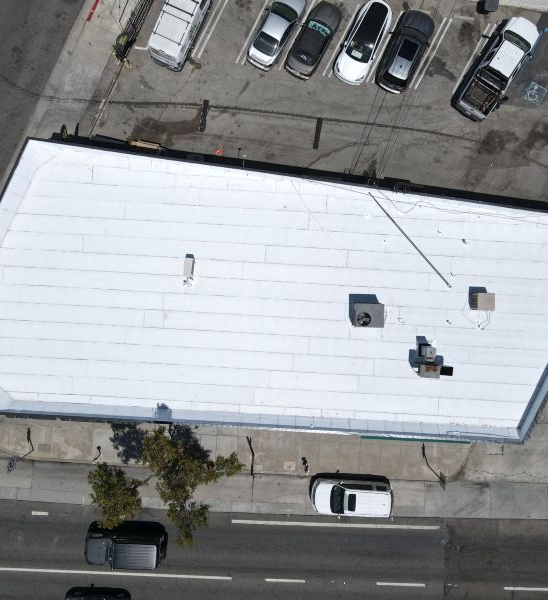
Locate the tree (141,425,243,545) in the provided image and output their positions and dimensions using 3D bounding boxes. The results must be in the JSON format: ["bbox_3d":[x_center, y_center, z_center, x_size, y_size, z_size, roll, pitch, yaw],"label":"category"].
[{"bbox_3d":[-4.050,9.200,29.300,5.000,6.400,5.700,0,90,-1],"label":"tree"}]

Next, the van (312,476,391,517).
[{"bbox_3d":[4.530,11.330,31.750,4.640,1.660,1.870,3,90,-1],"label":"van"}]

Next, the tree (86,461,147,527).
[{"bbox_3d":[-7.950,9.850,29.500,2.600,5.200,2.900,0,90,-1],"label":"tree"}]

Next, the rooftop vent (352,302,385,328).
[{"bbox_3d":[4.830,0.790,28.450,1.380,1.080,1.190,2,90,-1],"label":"rooftop vent"}]

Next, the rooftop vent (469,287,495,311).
[{"bbox_3d":[10.790,0.107,28.620,0.880,0.880,0.880,0,90,-1],"label":"rooftop vent"}]

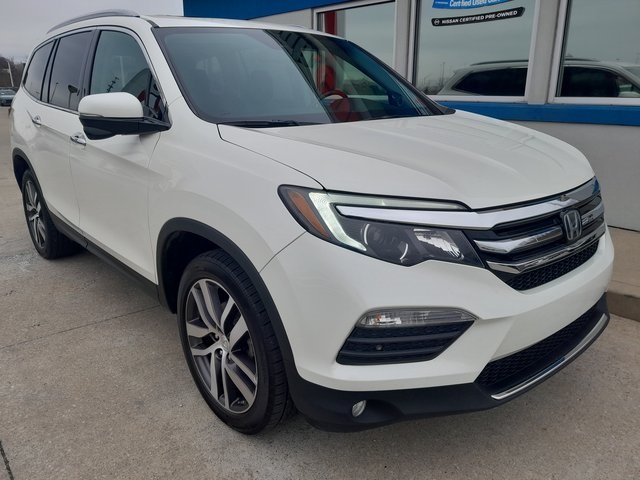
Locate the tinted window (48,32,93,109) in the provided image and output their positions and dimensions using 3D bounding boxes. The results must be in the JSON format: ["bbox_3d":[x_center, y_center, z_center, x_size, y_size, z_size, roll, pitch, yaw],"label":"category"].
[{"bbox_3d":[-1.629,-1.086,3.233,0.090,0.460,0.800,12,5,-45],"label":"tinted window"}]

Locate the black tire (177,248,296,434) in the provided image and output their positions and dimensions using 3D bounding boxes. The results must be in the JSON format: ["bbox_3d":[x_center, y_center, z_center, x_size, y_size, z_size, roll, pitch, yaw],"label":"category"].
[{"bbox_3d":[-0.324,0.404,2.083,0.250,0.745,0.745,-14,23,-40],"label":"black tire"}]

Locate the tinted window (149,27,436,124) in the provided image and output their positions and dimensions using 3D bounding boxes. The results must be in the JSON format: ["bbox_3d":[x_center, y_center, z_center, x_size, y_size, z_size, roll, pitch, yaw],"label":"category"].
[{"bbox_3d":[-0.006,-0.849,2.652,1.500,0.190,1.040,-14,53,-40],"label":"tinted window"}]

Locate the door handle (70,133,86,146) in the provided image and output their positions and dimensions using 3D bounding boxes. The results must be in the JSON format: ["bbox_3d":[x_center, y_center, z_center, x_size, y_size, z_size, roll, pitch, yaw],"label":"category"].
[{"bbox_3d":[-1.354,-0.568,2.781,0.060,0.060,0.230,-14,23,-40],"label":"door handle"}]

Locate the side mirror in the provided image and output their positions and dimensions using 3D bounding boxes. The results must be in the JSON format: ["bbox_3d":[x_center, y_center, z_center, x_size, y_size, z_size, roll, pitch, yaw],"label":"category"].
[{"bbox_3d":[-0.832,-0.522,2.117,0.280,0.210,0.260,-14,23,-40],"label":"side mirror"}]

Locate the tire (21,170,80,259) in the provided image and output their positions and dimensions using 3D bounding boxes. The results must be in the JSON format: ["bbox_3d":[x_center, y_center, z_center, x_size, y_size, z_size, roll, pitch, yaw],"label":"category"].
[{"bbox_3d":[-2.209,-0.225,4.084,0.250,0.745,0.745,-14,23,-40],"label":"tire"}]

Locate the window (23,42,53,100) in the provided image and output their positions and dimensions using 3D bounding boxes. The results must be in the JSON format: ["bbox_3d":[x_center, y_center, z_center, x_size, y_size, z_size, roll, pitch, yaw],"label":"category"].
[{"bbox_3d":[-2.093,-1.252,3.730,0.090,0.450,0.560,12,5,-45],"label":"window"}]

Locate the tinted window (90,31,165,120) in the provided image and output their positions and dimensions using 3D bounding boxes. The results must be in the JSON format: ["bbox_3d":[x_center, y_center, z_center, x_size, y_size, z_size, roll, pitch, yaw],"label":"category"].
[{"bbox_3d":[-0.987,-0.857,2.556,0.090,0.470,1.080,12,5,-45],"label":"tinted window"}]

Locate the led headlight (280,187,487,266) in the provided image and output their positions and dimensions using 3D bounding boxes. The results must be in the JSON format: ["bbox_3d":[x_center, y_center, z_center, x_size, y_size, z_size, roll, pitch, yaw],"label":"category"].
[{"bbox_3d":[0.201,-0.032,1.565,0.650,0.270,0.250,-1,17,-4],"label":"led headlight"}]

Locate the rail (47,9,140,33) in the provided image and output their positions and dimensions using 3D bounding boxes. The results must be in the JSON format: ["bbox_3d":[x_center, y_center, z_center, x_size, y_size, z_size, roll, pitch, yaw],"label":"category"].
[{"bbox_3d":[-1.562,-1.435,3.300,0.070,0.100,1.800,-14,23,-40],"label":"rail"}]

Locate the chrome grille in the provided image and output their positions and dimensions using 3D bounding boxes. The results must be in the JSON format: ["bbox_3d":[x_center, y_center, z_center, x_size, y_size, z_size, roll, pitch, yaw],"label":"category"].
[{"bbox_3d":[0.874,-0.044,1.873,1.000,0.310,0.200,-14,23,-40],"label":"chrome grille"}]

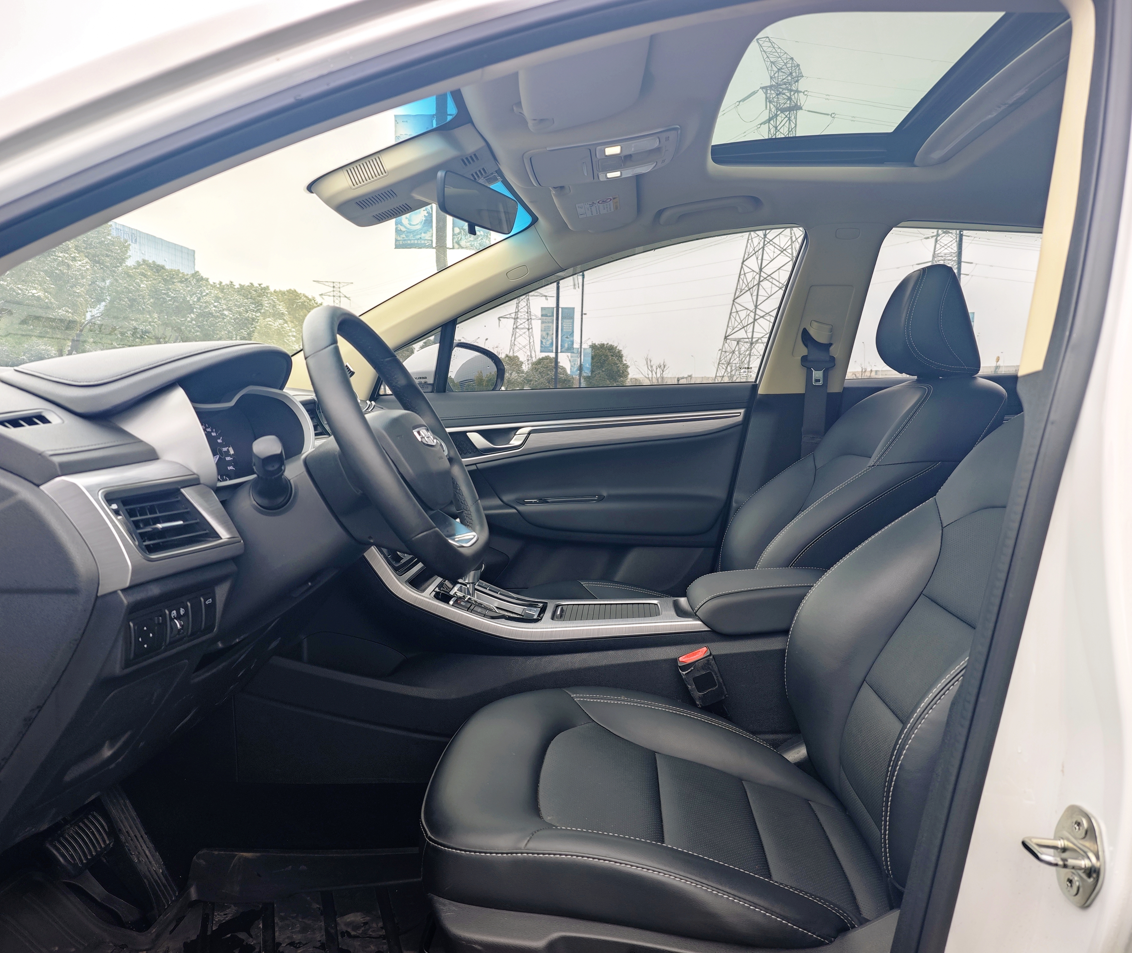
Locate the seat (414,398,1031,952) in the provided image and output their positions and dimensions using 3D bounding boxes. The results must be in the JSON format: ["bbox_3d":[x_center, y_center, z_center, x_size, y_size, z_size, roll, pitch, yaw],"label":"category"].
[{"bbox_3d":[0.296,0.162,1.016,0.886,0.985,0.522,2,7,3],"label":"seat"}]

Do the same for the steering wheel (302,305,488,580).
[{"bbox_3d":[-0.212,-0.033,1.019,0.099,0.359,0.364,-29,4,7],"label":"steering wheel"}]

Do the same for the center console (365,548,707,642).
[{"bbox_3d":[-0.033,0.173,1.386,0.522,0.143,0.207,2,7,3],"label":"center console"}]

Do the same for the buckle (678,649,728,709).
[{"bbox_3d":[0.210,0.309,1.298,0.044,0.085,0.030,-18,6,6],"label":"buckle"}]

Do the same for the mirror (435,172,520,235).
[{"bbox_3d":[-0.145,-0.430,1.338,0.035,0.065,0.227,10,10,24],"label":"mirror"}]

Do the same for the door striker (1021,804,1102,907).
[{"bbox_3d":[0.383,0.291,0.649,0.043,0.073,0.058,2,7,3],"label":"door striker"}]

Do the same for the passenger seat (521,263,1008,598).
[{"bbox_3d":[0.329,0.076,1.709,0.886,0.985,0.522,2,7,3],"label":"passenger seat"}]

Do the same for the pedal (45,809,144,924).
[{"bbox_3d":[-0.640,0.527,1.149,0.113,0.143,0.094,2,7,3],"label":"pedal"}]

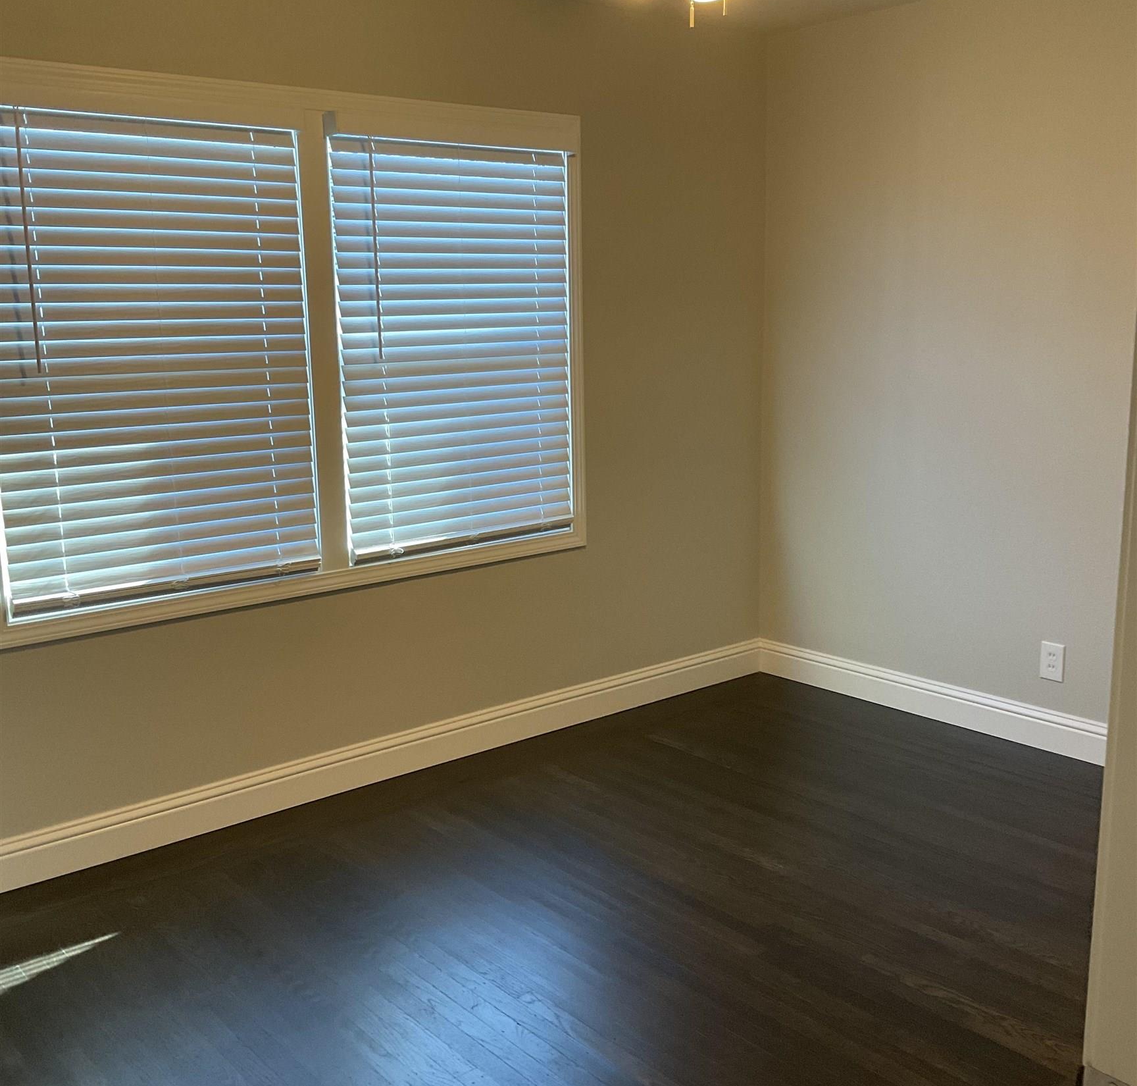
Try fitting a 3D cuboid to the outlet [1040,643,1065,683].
[{"bbox_3d":[1.571,0.388,4.124,0.008,0.122,0.079,-10,14,-39],"label":"outlet"}]

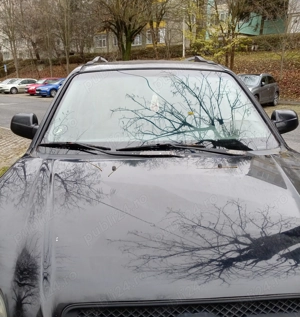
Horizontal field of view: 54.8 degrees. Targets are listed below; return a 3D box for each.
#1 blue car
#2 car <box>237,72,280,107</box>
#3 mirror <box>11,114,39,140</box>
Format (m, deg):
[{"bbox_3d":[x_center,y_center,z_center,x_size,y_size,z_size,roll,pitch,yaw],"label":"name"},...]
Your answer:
[{"bbox_3d":[-7.500,-6.008,24.281,1.810,1.470,4.500,12,20,37],"label":"blue car"},{"bbox_3d":[5.570,-3.722,15.835,1.860,1.660,4.450,14,21,40],"label":"car"},{"bbox_3d":[-0.880,-0.231,2.070,0.215,0.180,0.130,-1,16,-4],"label":"mirror"}]

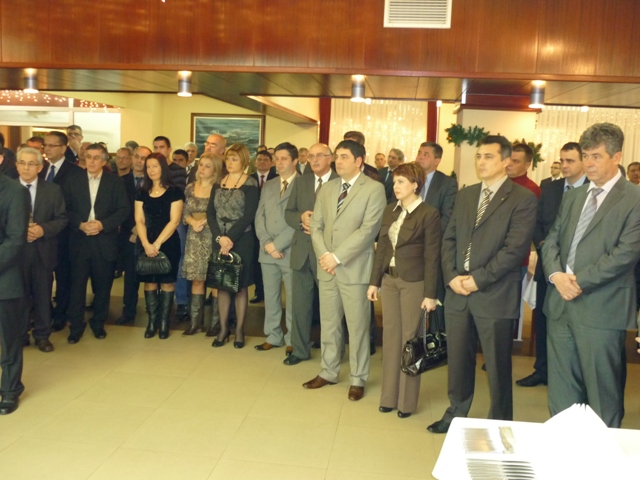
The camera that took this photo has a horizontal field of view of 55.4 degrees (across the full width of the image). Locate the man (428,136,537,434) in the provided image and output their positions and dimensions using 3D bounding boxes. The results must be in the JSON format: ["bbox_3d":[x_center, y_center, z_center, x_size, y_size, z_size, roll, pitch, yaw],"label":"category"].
[{"bbox_3d":[1.007,0.296,3.757,0.400,1.846,0.550,-3,9,-42],"label":"man"}]

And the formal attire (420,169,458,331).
[{"bbox_3d":[0.998,0.221,5.368,0.520,1.630,0.340,7,9,30],"label":"formal attire"}]

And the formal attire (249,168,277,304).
[{"bbox_3d":[-0.660,-0.044,7.114,0.550,1.560,0.350,4,8,14],"label":"formal attire"}]

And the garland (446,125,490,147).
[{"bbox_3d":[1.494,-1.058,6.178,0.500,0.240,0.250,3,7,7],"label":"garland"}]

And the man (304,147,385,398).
[{"bbox_3d":[0.184,0.199,4.395,0.570,1.790,0.400,6,8,29],"label":"man"}]

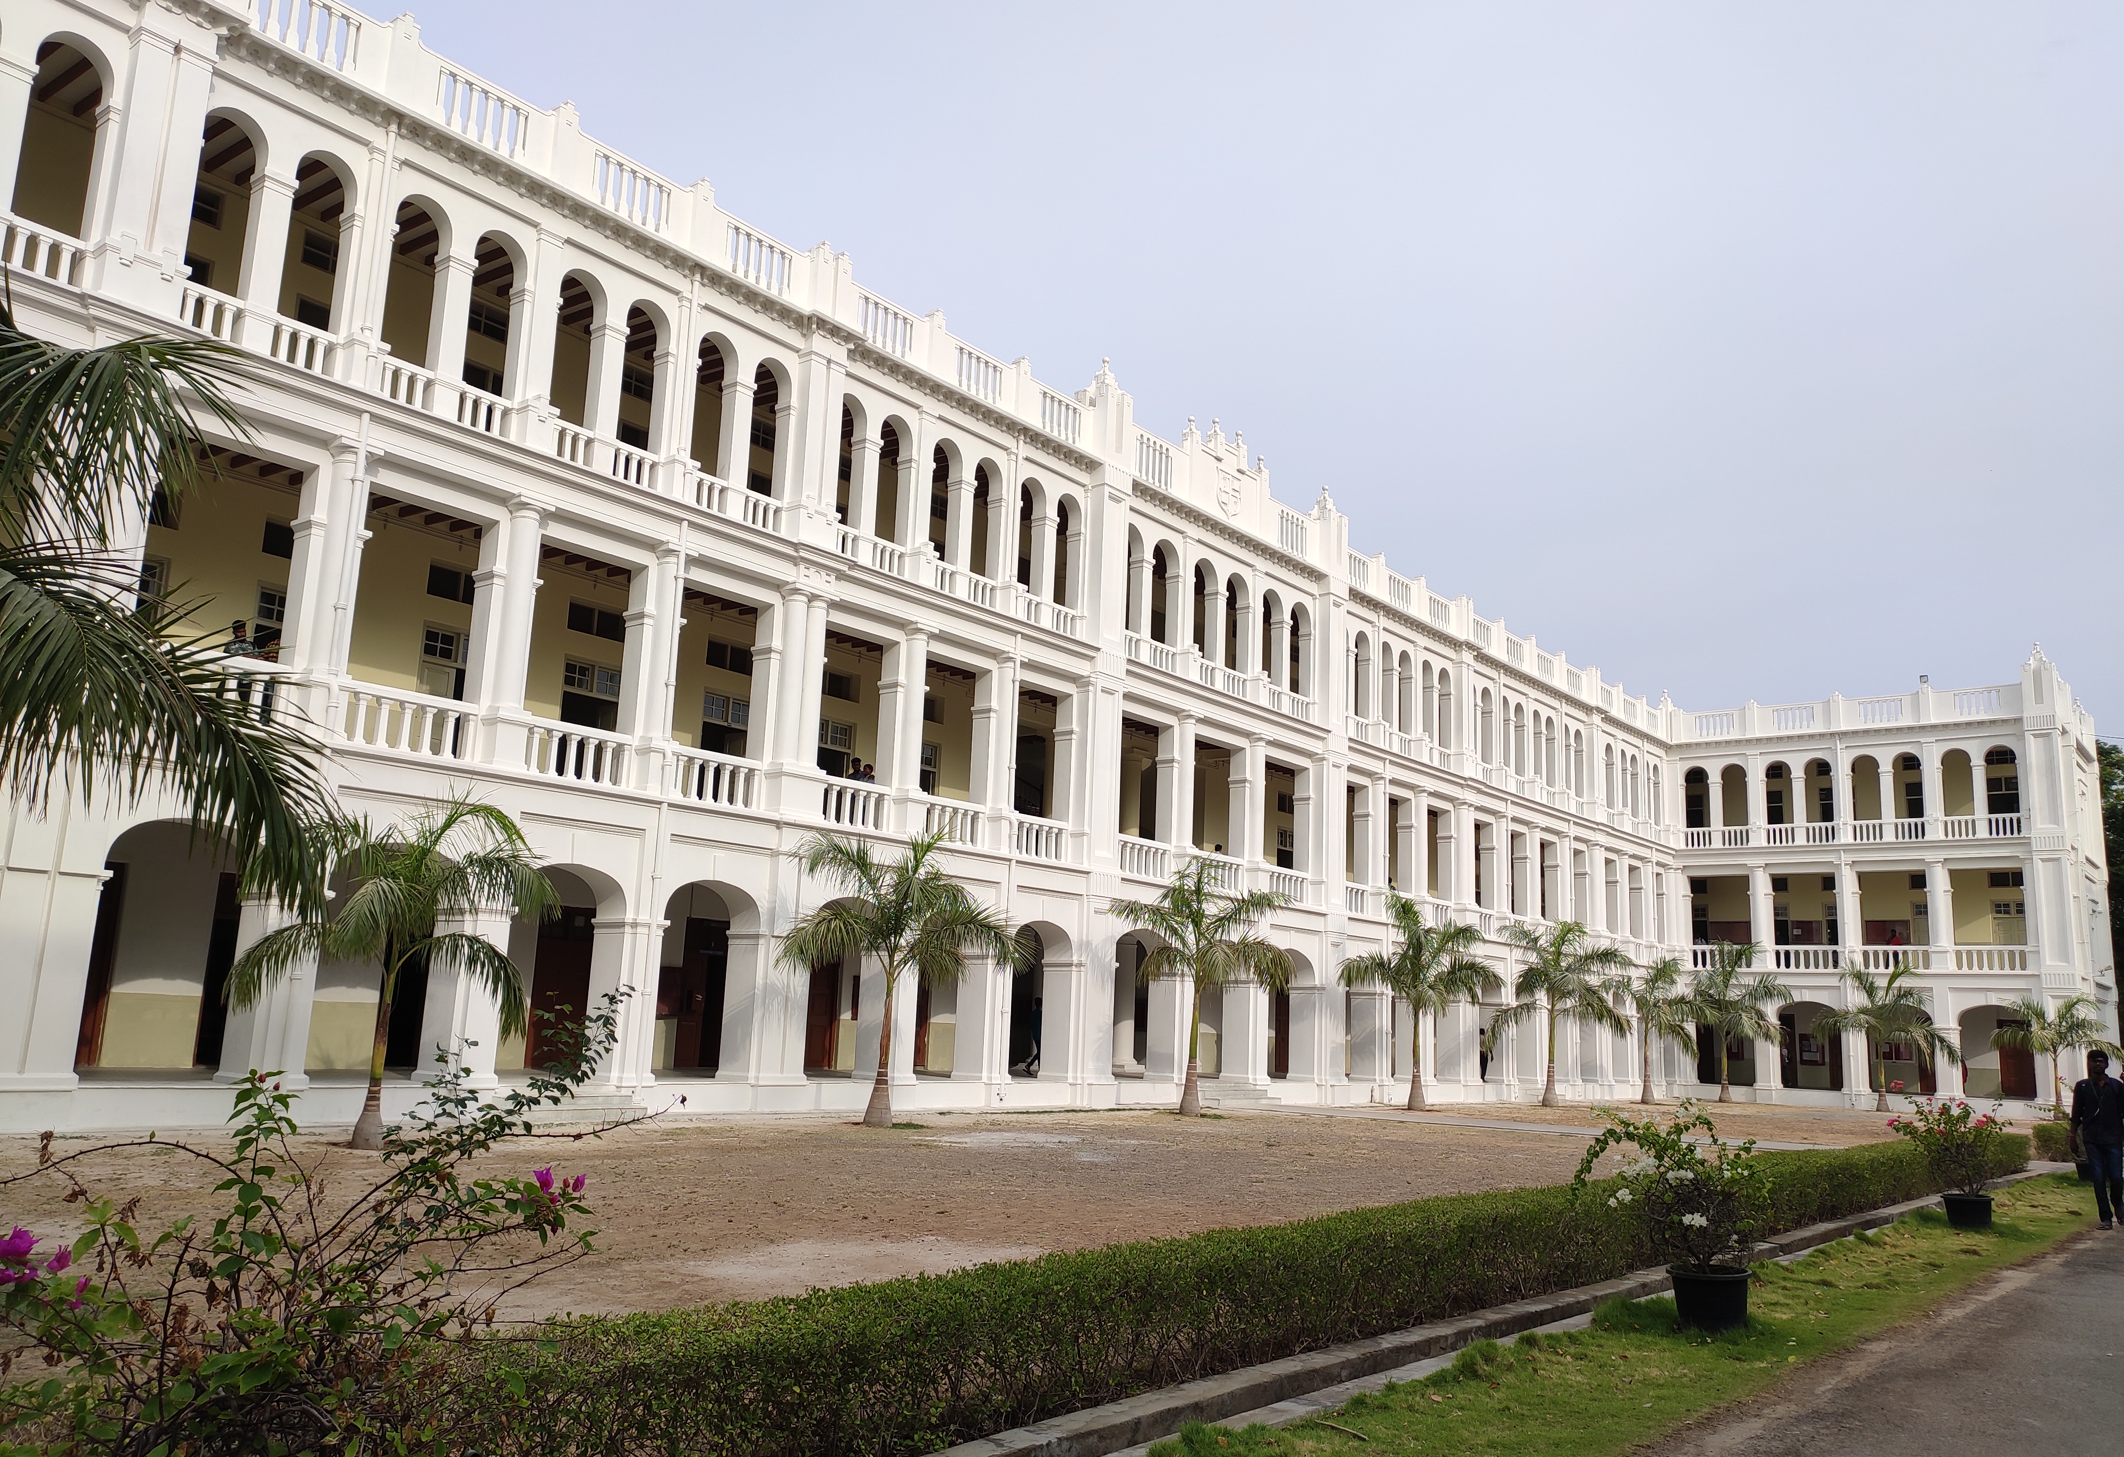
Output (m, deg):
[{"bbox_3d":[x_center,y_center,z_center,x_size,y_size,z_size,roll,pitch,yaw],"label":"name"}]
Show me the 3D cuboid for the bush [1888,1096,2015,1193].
[{"bbox_3d":[8.706,4.073,15.000,1.060,0.880,1.000,-4,-13,29],"label":"bush"}]

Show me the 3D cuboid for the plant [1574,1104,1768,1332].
[{"bbox_3d":[3.648,2.905,9.150,1.120,1.280,0.950,-2,-12,22],"label":"plant"}]

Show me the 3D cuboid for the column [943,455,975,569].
[{"bbox_3d":[-1.965,-3.956,29.658,0.409,1.743,0.420,-7,-14,38],"label":"column"}]

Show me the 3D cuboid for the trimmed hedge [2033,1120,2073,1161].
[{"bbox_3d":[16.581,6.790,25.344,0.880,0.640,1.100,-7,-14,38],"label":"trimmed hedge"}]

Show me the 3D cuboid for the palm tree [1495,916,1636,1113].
[{"bbox_3d":[14.664,8.311,44.959,3.888,5.360,3.888,-6,-14,38],"label":"palm tree"}]

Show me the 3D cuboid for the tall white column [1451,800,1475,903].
[{"bbox_3d":[11.794,3.666,45.168,0.550,3.080,1.200,-7,-14,39],"label":"tall white column"}]

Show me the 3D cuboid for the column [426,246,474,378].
[{"bbox_3d":[-8.633,-5.766,21.642,0.430,1.800,0.450,-6,-13,38],"label":"column"}]

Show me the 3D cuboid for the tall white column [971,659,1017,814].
[{"bbox_3d":[-1.379,0.190,29.781,0.720,3.100,0.640,-7,-14,39],"label":"tall white column"}]

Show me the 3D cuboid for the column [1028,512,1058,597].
[{"bbox_3d":[-0.405,-3.525,31.545,0.409,1.743,0.420,-7,-14,38],"label":"column"}]

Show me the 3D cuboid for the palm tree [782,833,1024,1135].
[{"bbox_3d":[-2.506,3.902,24.128,3.749,4.605,3.672,3,-11,-6],"label":"palm tree"}]

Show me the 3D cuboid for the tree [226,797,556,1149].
[{"bbox_3d":[-7.598,2.742,17.384,3.333,3.921,3.265,7,-11,-23],"label":"tree"}]

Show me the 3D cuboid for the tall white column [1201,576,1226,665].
[{"bbox_3d":[3.615,-2.414,36.410,0.409,1.743,0.420,-7,-14,38],"label":"tall white column"}]

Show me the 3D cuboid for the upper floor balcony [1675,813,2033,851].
[{"bbox_3d":[29.224,3.930,57.342,11.707,0.882,0.420,-7,-14,38],"label":"upper floor balcony"}]

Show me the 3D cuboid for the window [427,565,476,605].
[{"bbox_3d":[-9.764,-2.264,24.863,0.120,0.505,1.162,-6,-13,38],"label":"window"}]

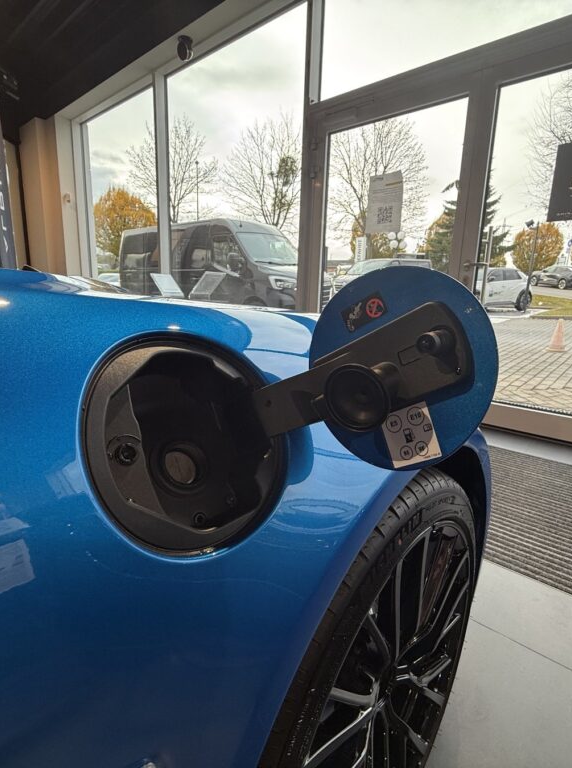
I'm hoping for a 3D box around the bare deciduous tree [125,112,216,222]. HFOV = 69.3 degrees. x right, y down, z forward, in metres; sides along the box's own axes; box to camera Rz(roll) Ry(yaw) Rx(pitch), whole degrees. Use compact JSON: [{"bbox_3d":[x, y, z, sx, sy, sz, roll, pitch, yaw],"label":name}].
[{"bbox_3d":[-6.131,-9.754,23.005,5.100,9.350,5.100,-1,13,-14],"label":"bare deciduous tree"}]

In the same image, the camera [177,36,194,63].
[{"bbox_3d":[-0.998,-3.320,4.117,0.130,0.165,0.130,9,14,28],"label":"camera"}]

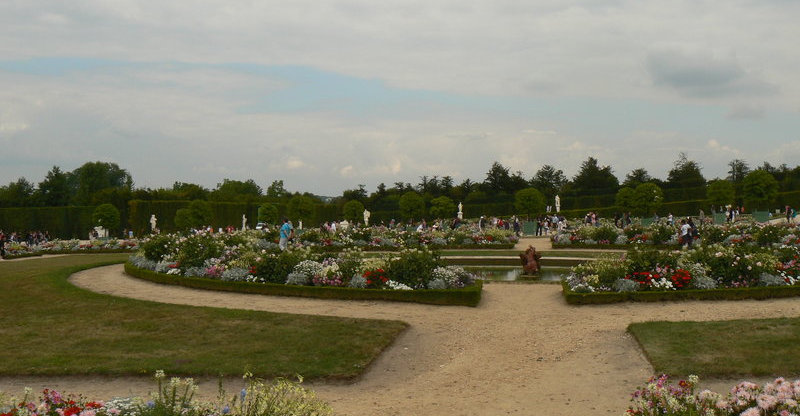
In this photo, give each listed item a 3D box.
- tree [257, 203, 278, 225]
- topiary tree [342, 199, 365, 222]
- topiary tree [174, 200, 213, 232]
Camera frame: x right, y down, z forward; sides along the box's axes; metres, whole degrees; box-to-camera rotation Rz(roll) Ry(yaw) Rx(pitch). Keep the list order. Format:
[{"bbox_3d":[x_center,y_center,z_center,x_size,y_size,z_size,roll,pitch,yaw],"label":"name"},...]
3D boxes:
[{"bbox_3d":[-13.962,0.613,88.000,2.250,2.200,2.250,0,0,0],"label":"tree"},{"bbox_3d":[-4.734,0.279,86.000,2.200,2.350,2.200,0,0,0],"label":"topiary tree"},{"bbox_3d":[-21.046,0.868,85.000,3.980,3.270,3.190,0,0,0],"label":"topiary tree"}]

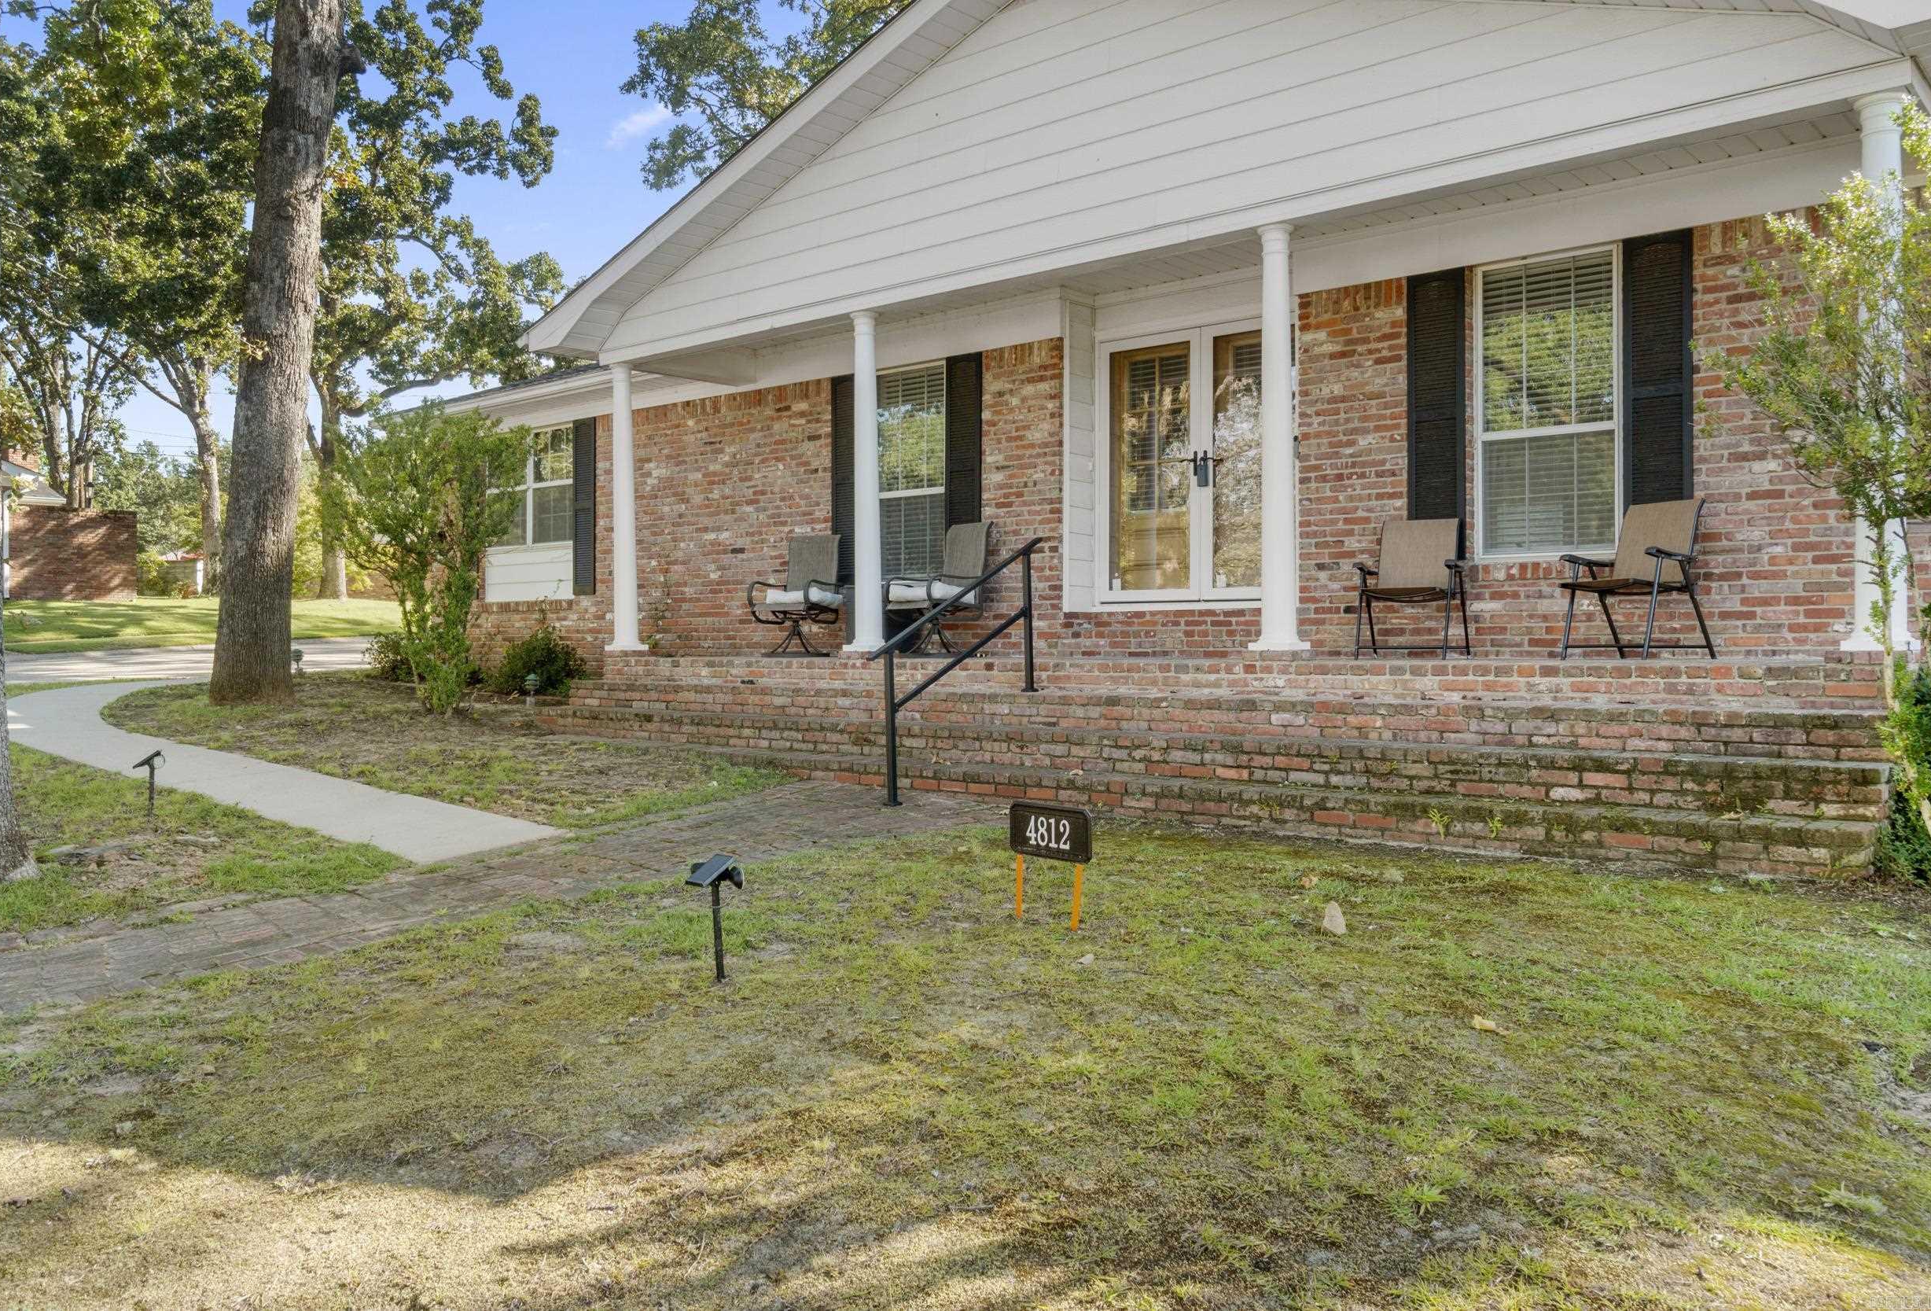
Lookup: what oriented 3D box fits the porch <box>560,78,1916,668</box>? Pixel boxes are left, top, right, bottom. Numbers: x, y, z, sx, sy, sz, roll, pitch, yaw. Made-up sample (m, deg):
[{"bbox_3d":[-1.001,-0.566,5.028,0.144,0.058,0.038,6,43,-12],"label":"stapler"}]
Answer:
[{"bbox_3d":[1.011,-1.175,9.766,9.221,2.450,1.703,0,0,41],"label":"porch"}]

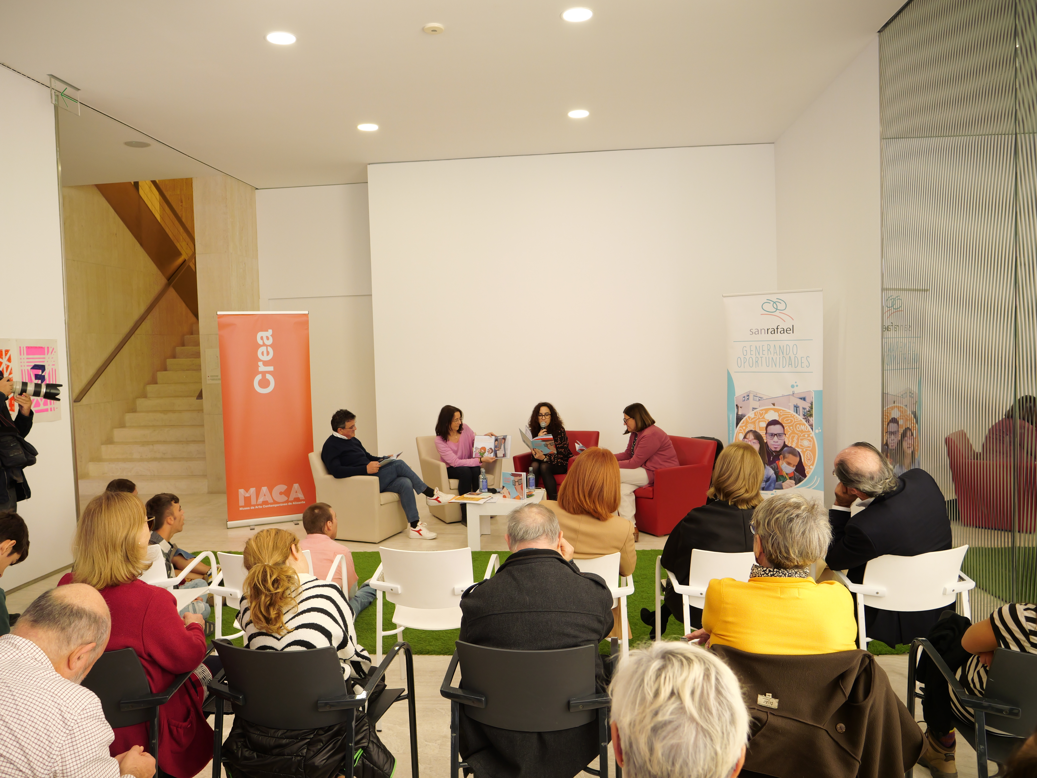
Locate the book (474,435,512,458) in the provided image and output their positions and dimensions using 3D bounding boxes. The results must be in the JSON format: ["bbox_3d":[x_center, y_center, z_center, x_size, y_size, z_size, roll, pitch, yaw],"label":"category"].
[{"bbox_3d":[-0.249,0.548,6.800,0.370,0.220,0.100,-1,-7,5],"label":"book"}]

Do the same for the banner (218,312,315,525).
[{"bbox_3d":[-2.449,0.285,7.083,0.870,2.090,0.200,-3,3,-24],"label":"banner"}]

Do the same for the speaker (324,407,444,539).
[{"bbox_3d":[-1.209,0.769,6.621,1.200,1.170,0.580,-1,3,17],"label":"speaker"}]

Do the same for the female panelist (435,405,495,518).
[{"bbox_3d":[-0.538,0.722,7.050,0.580,1.130,0.750,-2,3,-16],"label":"female panelist"}]

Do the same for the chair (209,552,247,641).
[{"bbox_3d":[-1.040,1.075,3.296,0.530,0.800,0.540,-2,3,4],"label":"chair"}]

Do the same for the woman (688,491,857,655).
[{"bbox_3d":[0.747,0.887,2.321,0.510,1.220,0.780,-1,3,1],"label":"woman"}]

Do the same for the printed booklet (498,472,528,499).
[{"bbox_3d":[-0.046,0.831,6.183,0.205,0.235,0.070,0,3,26],"label":"printed booklet"}]

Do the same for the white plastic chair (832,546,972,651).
[{"bbox_3d":[1.581,1.033,3.132,0.540,0.810,0.540,-1,3,3],"label":"white plastic chair"}]

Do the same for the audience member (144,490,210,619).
[{"bbox_3d":[-2.056,1.033,4.400,0.600,0.830,0.560,-4,4,-37],"label":"audience member"}]

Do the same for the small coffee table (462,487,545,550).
[{"bbox_3d":[-0.108,1.117,6.231,0.600,0.410,0.580,-1,3,5],"label":"small coffee table"}]

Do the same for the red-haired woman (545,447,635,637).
[{"bbox_3d":[0.321,0.863,3.483,0.520,1.200,0.750,-1,3,1],"label":"red-haired woman"}]

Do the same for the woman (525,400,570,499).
[{"bbox_3d":[0.314,0.685,6.975,0.520,1.120,0.800,0,3,27],"label":"woman"}]

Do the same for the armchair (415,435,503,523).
[{"bbox_3d":[-0.608,0.905,7.507,0.648,0.788,0.689,-3,3,-30],"label":"armchair"}]

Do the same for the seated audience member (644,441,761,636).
[{"bbox_3d":[0.920,0.808,3.343,0.640,1.210,0.900,-2,3,-3],"label":"seated audience member"}]

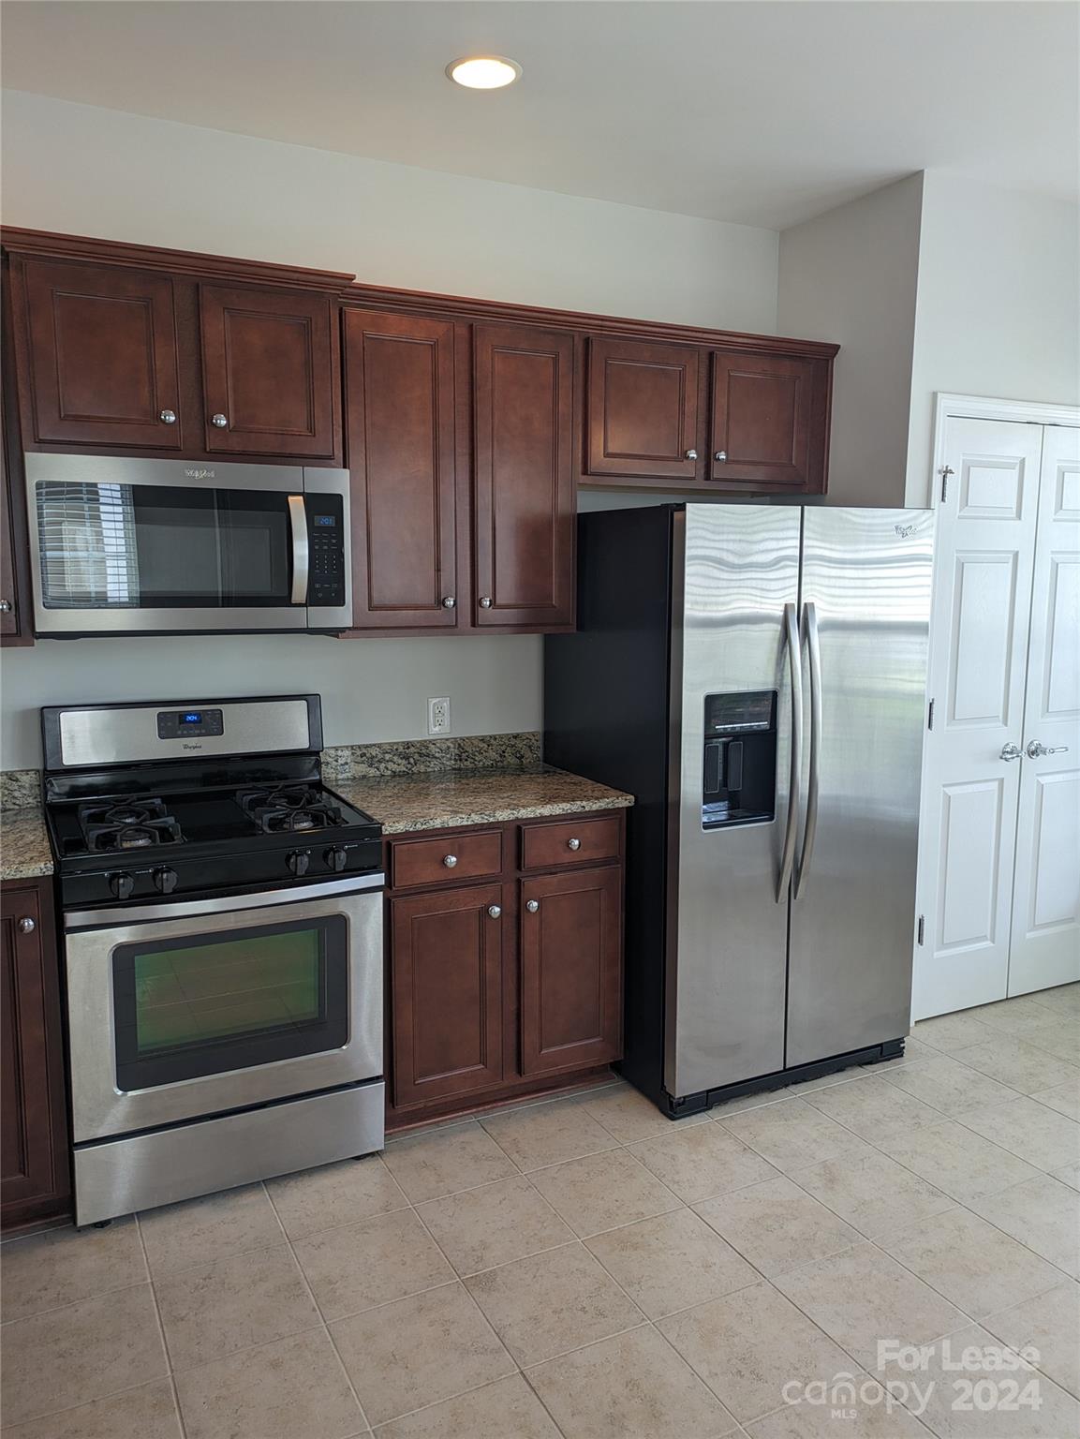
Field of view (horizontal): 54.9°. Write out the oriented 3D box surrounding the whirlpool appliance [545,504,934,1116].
[{"bbox_3d":[0.613,0.216,3.405,0.892,1.748,0.885,-4,9,-26],"label":"whirlpool appliance"}]

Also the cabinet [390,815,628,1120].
[{"bbox_3d":[-0.212,0.680,3.211,0.760,0.880,0.630,-4,9,-26],"label":"cabinet"}]

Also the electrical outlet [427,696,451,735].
[{"bbox_3d":[-0.330,-0.011,3.420,0.075,0.120,0.009,-4,9,-26],"label":"electrical outlet"}]

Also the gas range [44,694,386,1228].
[{"bbox_3d":[-0.885,0.573,2.830,0.766,1.195,0.675,-4,9,-26],"label":"gas range"}]

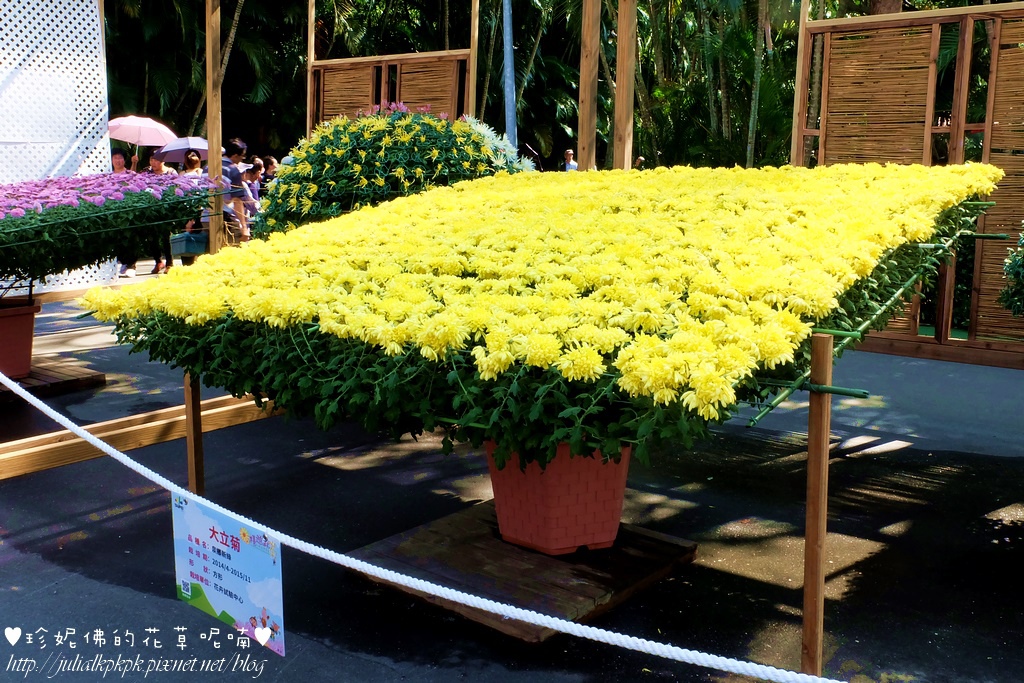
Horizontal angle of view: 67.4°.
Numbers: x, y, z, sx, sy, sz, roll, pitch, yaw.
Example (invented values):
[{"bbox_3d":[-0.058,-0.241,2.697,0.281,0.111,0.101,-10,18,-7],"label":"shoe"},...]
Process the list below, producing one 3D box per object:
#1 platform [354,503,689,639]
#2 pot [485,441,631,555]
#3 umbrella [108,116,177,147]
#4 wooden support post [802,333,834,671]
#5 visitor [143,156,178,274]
[{"bbox_3d":[0.050,0.695,2.483,0.770,0.065,0.800,8,10,40],"label":"platform"},{"bbox_3d":[0.162,0.428,2.545,0.530,0.430,0.530,8,10,38],"label":"pot"},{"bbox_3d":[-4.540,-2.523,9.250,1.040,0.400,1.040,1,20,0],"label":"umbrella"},{"bbox_3d":[0.717,0.404,1.806,0.036,0.840,0.036,-9,11,-43],"label":"wooden support post"},{"bbox_3d":[-4.273,-1.595,9.350,0.460,1.532,0.340,6,9,30],"label":"visitor"}]

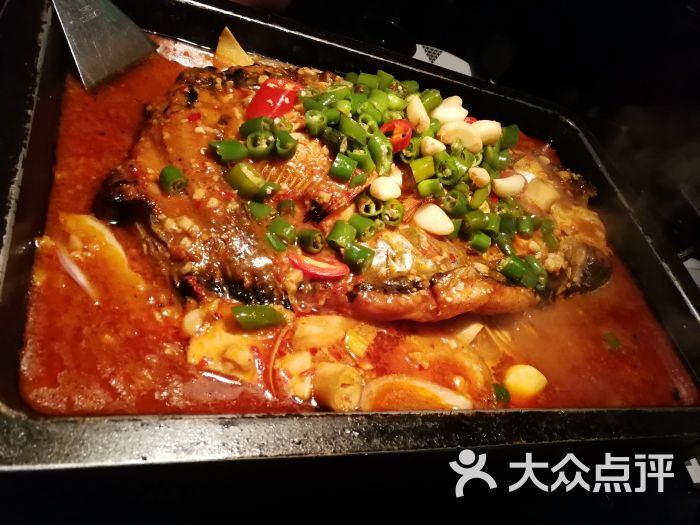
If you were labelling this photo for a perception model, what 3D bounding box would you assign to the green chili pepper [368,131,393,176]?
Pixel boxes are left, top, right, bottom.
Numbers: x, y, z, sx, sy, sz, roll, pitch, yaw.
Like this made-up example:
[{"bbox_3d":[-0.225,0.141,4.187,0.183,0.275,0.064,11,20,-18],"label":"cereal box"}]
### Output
[{"bbox_3d":[0.017,-0.062,0.311,0.011,0.011,0.026,-13,80,-36],"label":"green chili pepper"}]

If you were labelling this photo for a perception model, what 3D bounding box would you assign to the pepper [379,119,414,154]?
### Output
[{"bbox_3d":[0.028,-0.076,0.327,0.018,0.009,0.018,8,50,-24],"label":"pepper"}]

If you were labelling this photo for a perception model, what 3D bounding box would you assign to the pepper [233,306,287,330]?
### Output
[{"bbox_3d":[-0.040,0.024,0.239,0.023,0.010,0.011,-2,55,-31],"label":"pepper"}]

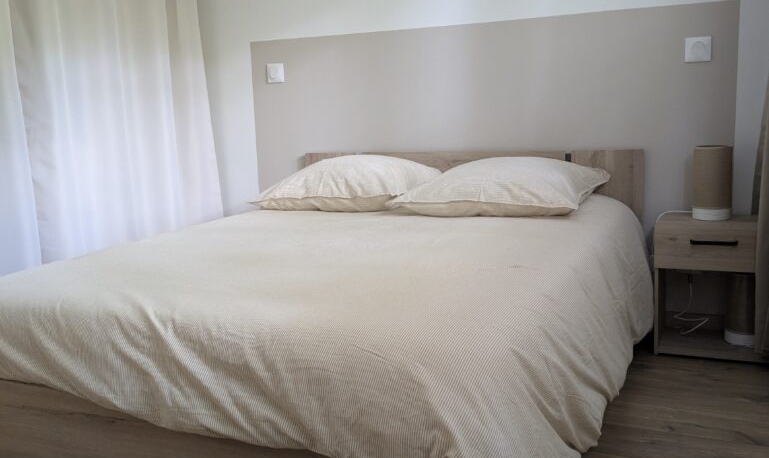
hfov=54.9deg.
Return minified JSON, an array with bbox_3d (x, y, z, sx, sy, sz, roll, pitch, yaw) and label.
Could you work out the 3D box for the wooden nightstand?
[{"bbox_3d":[1.175,0.201,2.652,0.362,0.490,0.230,2,9,24],"label":"wooden nightstand"}]

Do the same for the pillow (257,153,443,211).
[{"bbox_3d":[-0.075,-0.181,2.785,0.630,0.175,0.580,2,9,24],"label":"pillow"}]

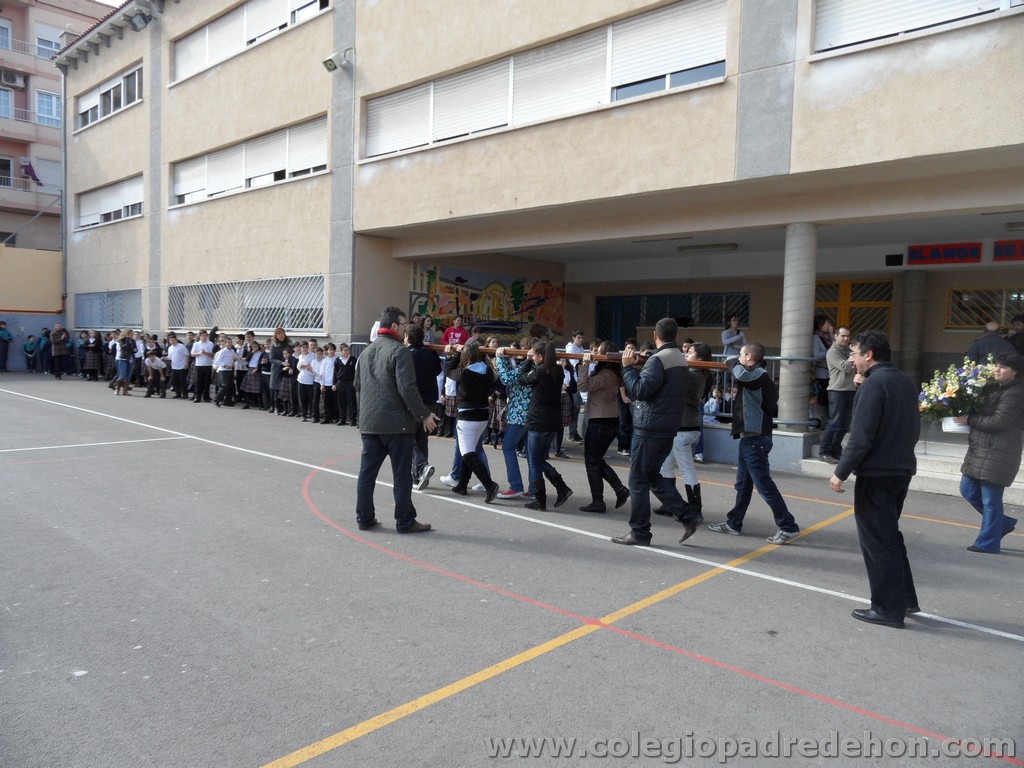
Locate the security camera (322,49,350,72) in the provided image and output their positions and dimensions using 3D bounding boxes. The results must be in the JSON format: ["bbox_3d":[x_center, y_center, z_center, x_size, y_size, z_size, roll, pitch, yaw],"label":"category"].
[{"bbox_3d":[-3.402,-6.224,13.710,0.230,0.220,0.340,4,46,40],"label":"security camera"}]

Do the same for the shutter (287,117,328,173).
[{"bbox_3d":[-4.285,-5.121,15.152,1.543,1.000,0.060,4,4,40],"label":"shutter"}]

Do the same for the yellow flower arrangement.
[{"bbox_3d":[3.675,0.045,5.857,0.500,0.500,0.450,4,5,40],"label":"yellow flower arrangement"}]

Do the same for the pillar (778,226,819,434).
[{"bbox_3d":[3.945,-0.776,9.761,0.420,2.810,0.420,4,4,40],"label":"pillar"}]

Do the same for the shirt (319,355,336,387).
[{"bbox_3d":[-3.359,-0.246,12.928,0.350,0.570,0.240,0,4,-18],"label":"shirt"}]

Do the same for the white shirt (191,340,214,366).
[{"bbox_3d":[-7.110,-0.701,16.311,0.500,0.580,0.320,0,4,-16],"label":"white shirt"}]

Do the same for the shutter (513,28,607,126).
[{"bbox_3d":[0.714,-4.718,10.949,1.794,1.116,0.060,4,4,40],"label":"shutter"}]

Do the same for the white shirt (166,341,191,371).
[{"bbox_3d":[-8.003,-0.660,17.039,0.470,0.640,0.300,1,4,3],"label":"white shirt"}]

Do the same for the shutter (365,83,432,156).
[{"bbox_3d":[-2.137,-4.872,13.155,1.748,1.049,0.080,4,5,40],"label":"shutter"}]

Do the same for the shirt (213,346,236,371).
[{"bbox_3d":[-6.540,-0.580,16.150,0.500,0.530,0.300,0,3,-30],"label":"shirt"}]

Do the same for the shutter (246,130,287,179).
[{"bbox_3d":[-5.639,-5.256,16.289,1.745,0.893,0.060,4,4,40],"label":"shutter"}]

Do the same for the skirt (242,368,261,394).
[{"bbox_3d":[-5.663,-0.054,15.436,0.400,0.540,0.340,1,4,-9],"label":"skirt"}]

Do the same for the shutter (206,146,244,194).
[{"bbox_3d":[-7.042,-5.272,17.471,1.764,1.024,0.060,4,4,40],"label":"shutter"}]

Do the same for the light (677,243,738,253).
[{"bbox_3d":[4.107,-2.854,14.904,1.230,0.100,0.170,4,4,40],"label":"light"}]

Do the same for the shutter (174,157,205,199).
[{"bbox_3d":[-8.394,-5.399,18.464,1.806,0.817,0.080,4,5,40],"label":"shutter"}]

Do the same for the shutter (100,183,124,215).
[{"bbox_3d":[-12.263,-5.661,21.750,1.774,0.789,0.080,4,5,40],"label":"shutter"}]

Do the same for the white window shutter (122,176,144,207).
[{"bbox_3d":[-11.011,-5.681,20.805,1.631,0.770,0.060,4,4,40],"label":"white window shutter"}]

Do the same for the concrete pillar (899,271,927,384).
[{"bbox_3d":[7.891,-0.917,14.036,0.410,2.612,0.410,4,5,40],"label":"concrete pillar"}]

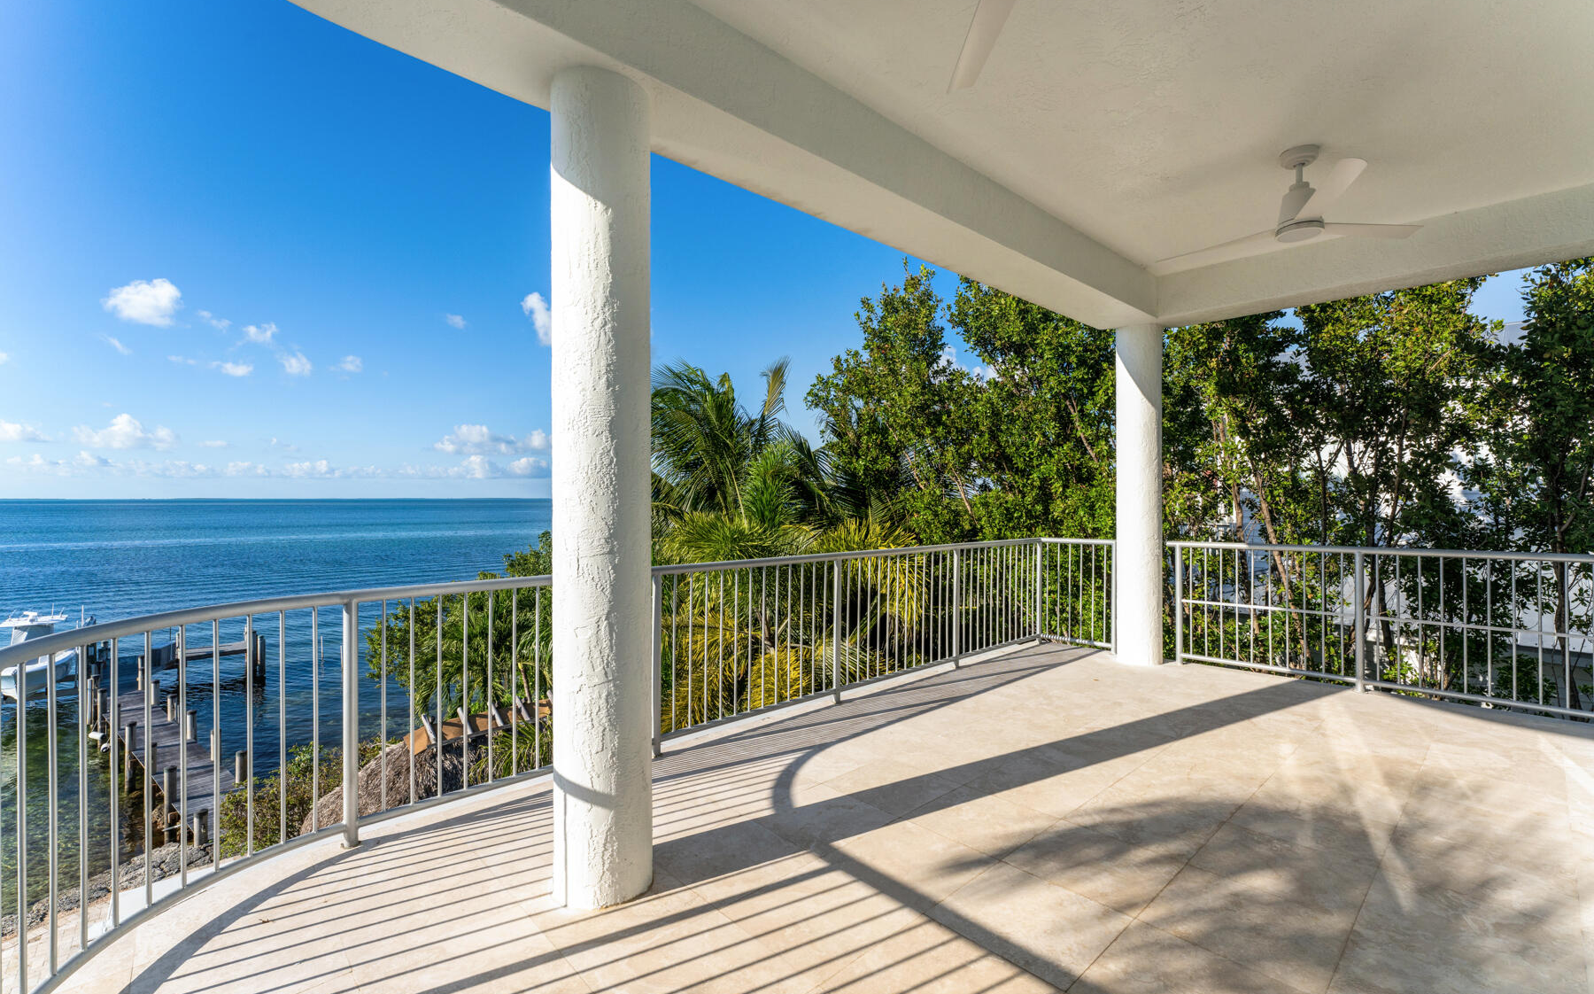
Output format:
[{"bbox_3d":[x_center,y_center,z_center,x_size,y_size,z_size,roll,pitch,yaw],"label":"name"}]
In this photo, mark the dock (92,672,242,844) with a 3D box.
[{"bbox_3d":[-18.565,7.184,18.228,15.052,1.775,1.562,0,0,36],"label":"dock"}]

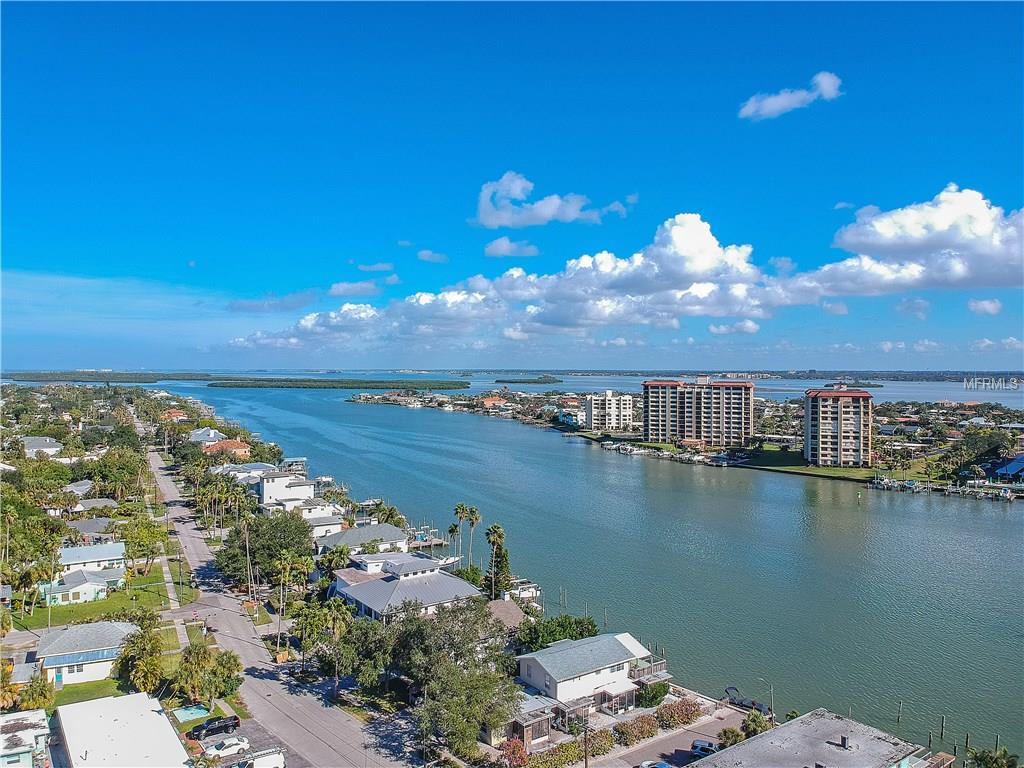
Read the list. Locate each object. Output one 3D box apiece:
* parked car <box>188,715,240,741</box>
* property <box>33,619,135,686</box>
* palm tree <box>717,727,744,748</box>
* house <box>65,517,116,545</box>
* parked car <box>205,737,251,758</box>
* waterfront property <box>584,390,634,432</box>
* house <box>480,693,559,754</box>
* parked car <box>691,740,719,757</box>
[{"bbox_3d":[-36.987,42.601,92.178,5.600,1.830,1.970,-1,1,-33],"label":"parked car"},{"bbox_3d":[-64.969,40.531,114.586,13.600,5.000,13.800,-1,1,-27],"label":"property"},{"bbox_3d":[26.151,42.255,88.073,2.900,2.700,2.900,0,1,0],"label":"palm tree"},{"bbox_3d":[-111.208,38.879,195.569,11.000,4.800,15.000,-1,1,-27],"label":"house"},{"bbox_3d":[-33.697,42.891,87.560,4.800,1.450,1.840,-1,1,-27],"label":"parked car"},{"bbox_3d":[70.906,19.727,544.468,29.500,28.000,18.000,0,1,-10],"label":"waterfront property"},{"bbox_3d":[0.871,41.674,91.818,9.200,3.700,7.300,-1,1,-33],"label":"house"},{"bbox_3d":[22.987,42.858,85.619,4.600,1.600,1.850,0,1,20],"label":"parked car"}]

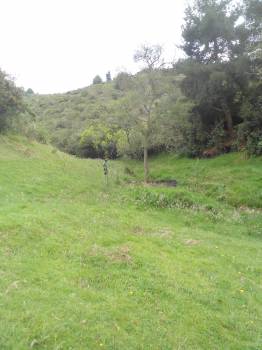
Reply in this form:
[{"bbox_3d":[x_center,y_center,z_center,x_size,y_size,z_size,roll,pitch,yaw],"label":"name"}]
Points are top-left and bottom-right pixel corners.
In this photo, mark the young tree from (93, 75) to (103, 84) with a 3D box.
[{"bbox_3d":[-9.507,-27.265,75.000,2.600,2.800,2.500,0,3,0],"label":"young tree"}]

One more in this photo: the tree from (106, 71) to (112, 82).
[{"bbox_3d":[-6.138,-28.036,75.000,1.600,3.500,1.600,0,3,0],"label":"tree"}]

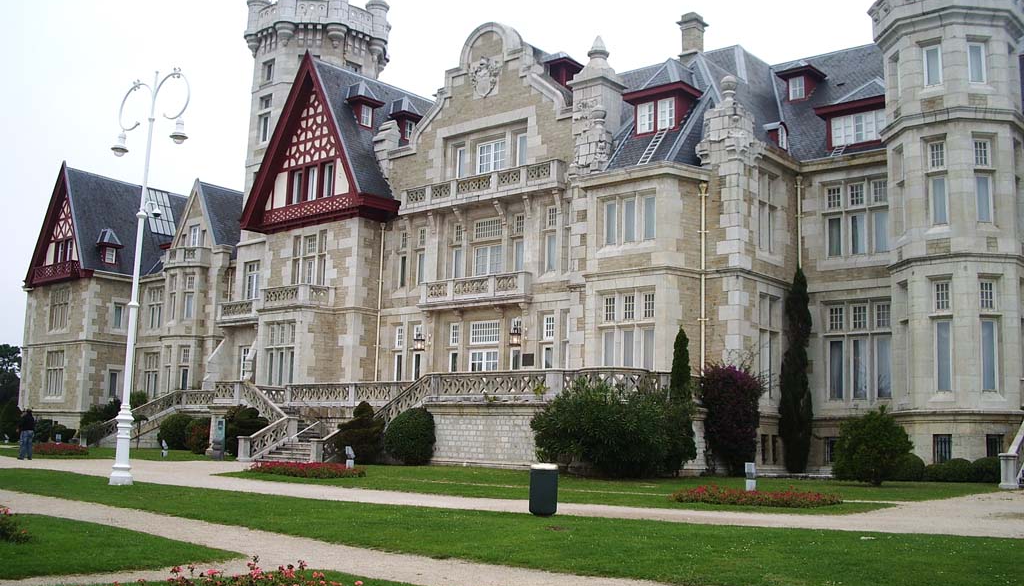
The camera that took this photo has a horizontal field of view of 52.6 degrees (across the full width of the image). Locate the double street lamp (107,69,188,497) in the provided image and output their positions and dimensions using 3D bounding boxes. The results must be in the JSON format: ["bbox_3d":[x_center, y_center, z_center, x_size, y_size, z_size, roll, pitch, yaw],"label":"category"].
[{"bbox_3d":[-8.694,-0.470,24.395,2.606,9.784,0.700,-4,-10,34],"label":"double street lamp"}]

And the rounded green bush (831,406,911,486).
[{"bbox_3d":[9.630,4.046,27.648,2.160,2.130,2.160,-5,-11,40],"label":"rounded green bush"}]

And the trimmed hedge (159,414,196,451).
[{"bbox_3d":[-17.768,7.410,55.000,2.000,2.000,2.000,-5,-11,40],"label":"trimmed hedge"}]

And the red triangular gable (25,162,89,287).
[{"bbox_3d":[-32.531,-5.220,75.858,8.800,9.000,1.200,-5,-11,40],"label":"red triangular gable"}]

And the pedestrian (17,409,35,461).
[{"bbox_3d":[-16.304,4.752,34.700,0.550,1.720,0.380,7,-10,-33],"label":"pedestrian"}]

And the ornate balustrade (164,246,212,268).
[{"bbox_3d":[-20.388,-2.013,64.289,3.400,1.330,1.400,-5,-11,40],"label":"ornate balustrade"}]

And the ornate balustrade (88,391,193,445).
[{"bbox_3d":[-21.700,7.340,60.065,10.600,3.300,0.450,-5,-11,40],"label":"ornate balustrade"}]

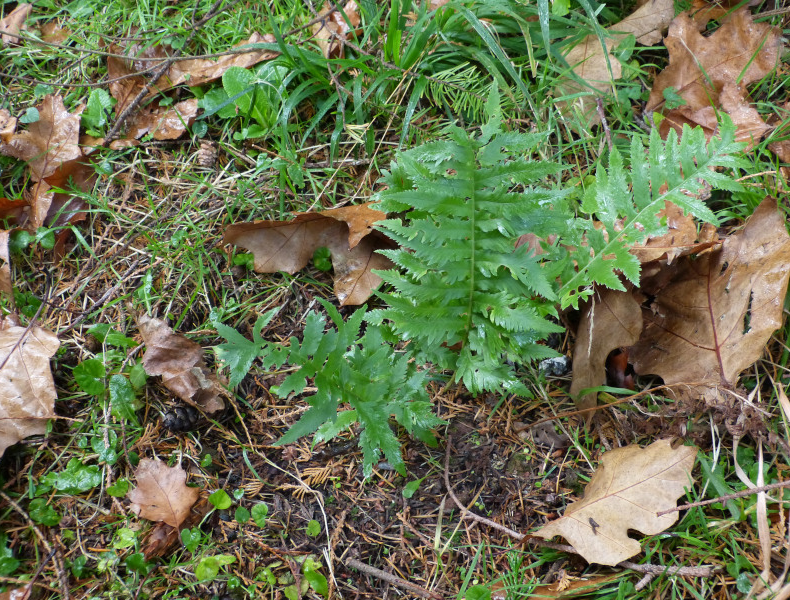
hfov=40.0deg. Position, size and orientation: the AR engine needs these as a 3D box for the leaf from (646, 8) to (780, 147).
[{"bbox_3d":[0.346,-0.243,1.175,0.122,0.035,0.195,14,58,9],"label":"leaf"}]

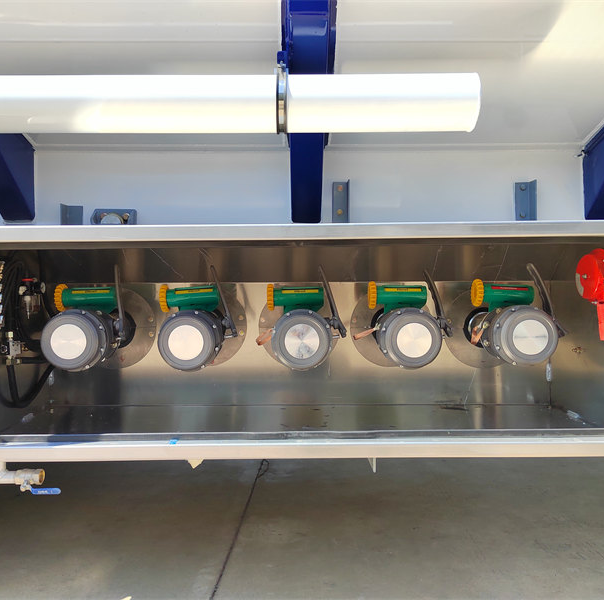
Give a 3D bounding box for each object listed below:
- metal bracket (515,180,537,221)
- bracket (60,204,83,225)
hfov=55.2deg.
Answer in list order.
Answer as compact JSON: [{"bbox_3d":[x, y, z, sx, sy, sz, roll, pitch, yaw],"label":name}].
[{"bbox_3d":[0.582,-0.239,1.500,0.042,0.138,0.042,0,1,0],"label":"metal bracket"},{"bbox_3d":[-0.597,-0.203,1.501,0.044,0.089,0.042,0,1,0],"label":"bracket"}]

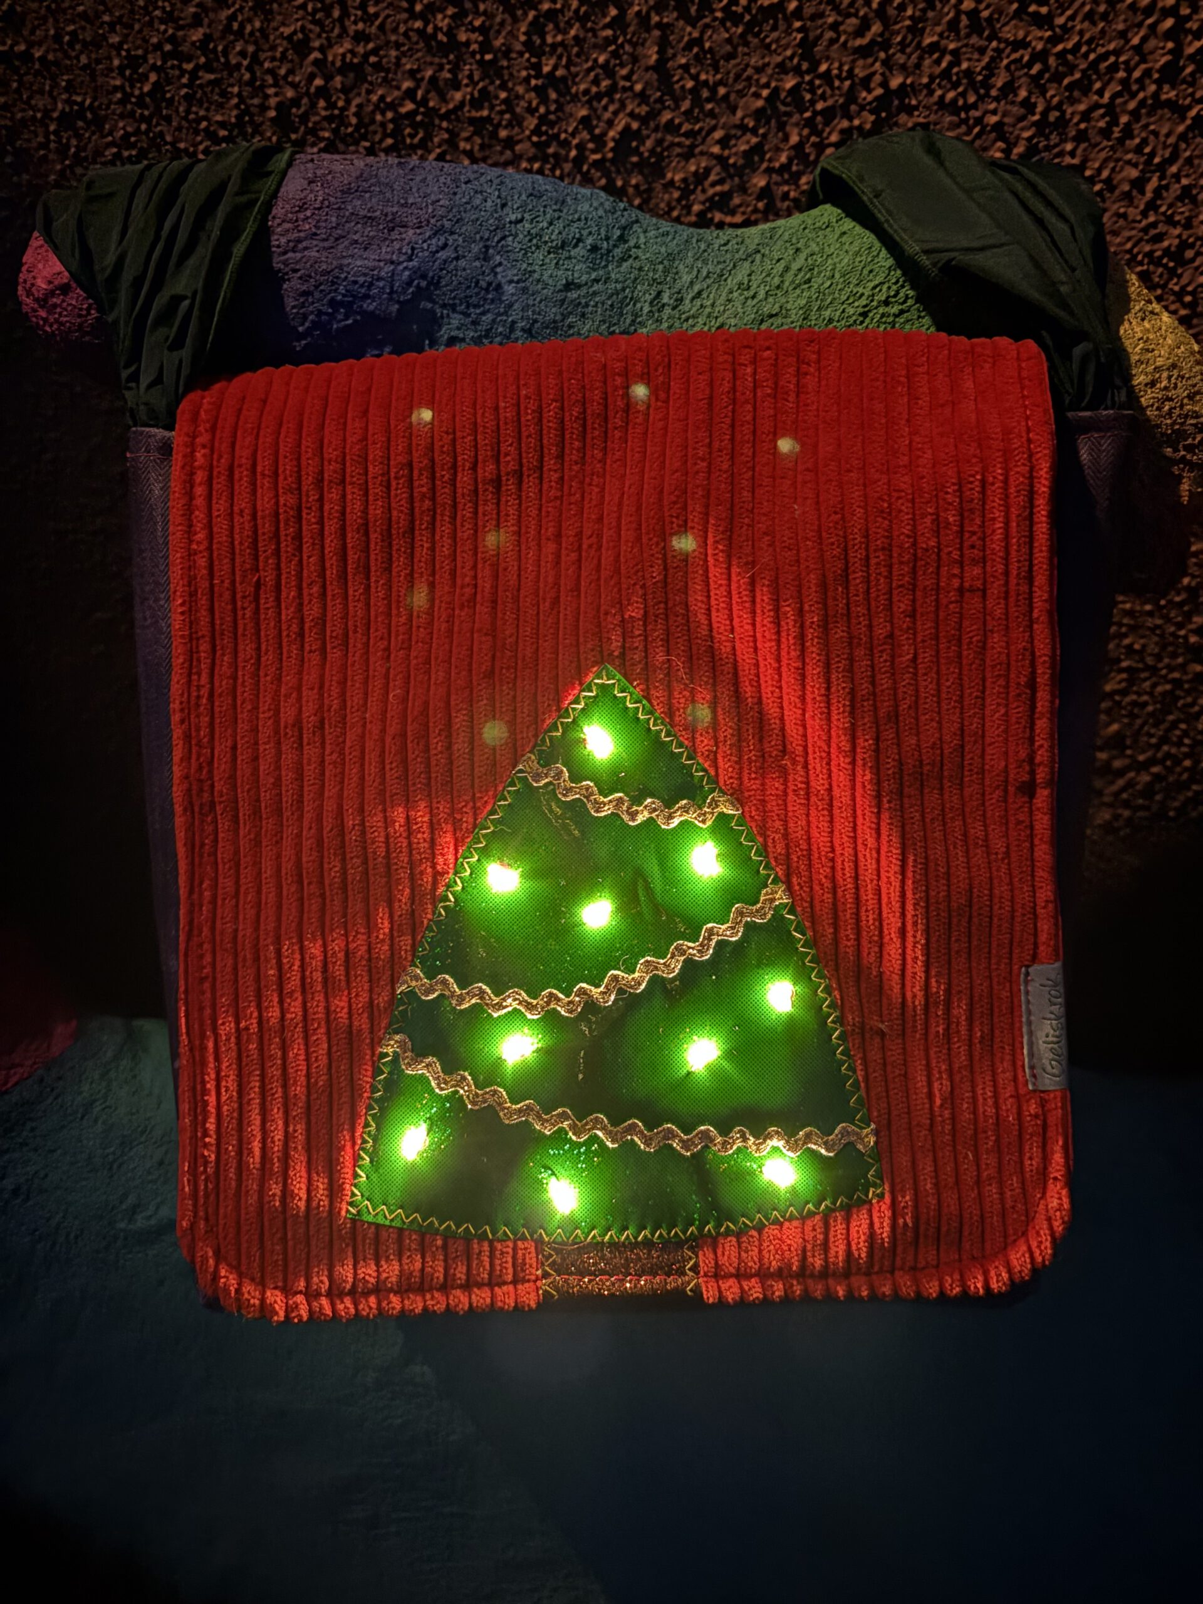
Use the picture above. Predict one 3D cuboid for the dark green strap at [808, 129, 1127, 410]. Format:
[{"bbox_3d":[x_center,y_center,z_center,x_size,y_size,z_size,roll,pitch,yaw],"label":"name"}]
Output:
[{"bbox_3d":[0.137,-0.199,0.450,0.111,0.100,0.060,-1,-2,0],"label":"dark green strap"}]

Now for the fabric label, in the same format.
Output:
[{"bbox_3d":[0.151,0.076,0.410,0.016,0.043,0.004,-1,-2,0],"label":"fabric label"}]

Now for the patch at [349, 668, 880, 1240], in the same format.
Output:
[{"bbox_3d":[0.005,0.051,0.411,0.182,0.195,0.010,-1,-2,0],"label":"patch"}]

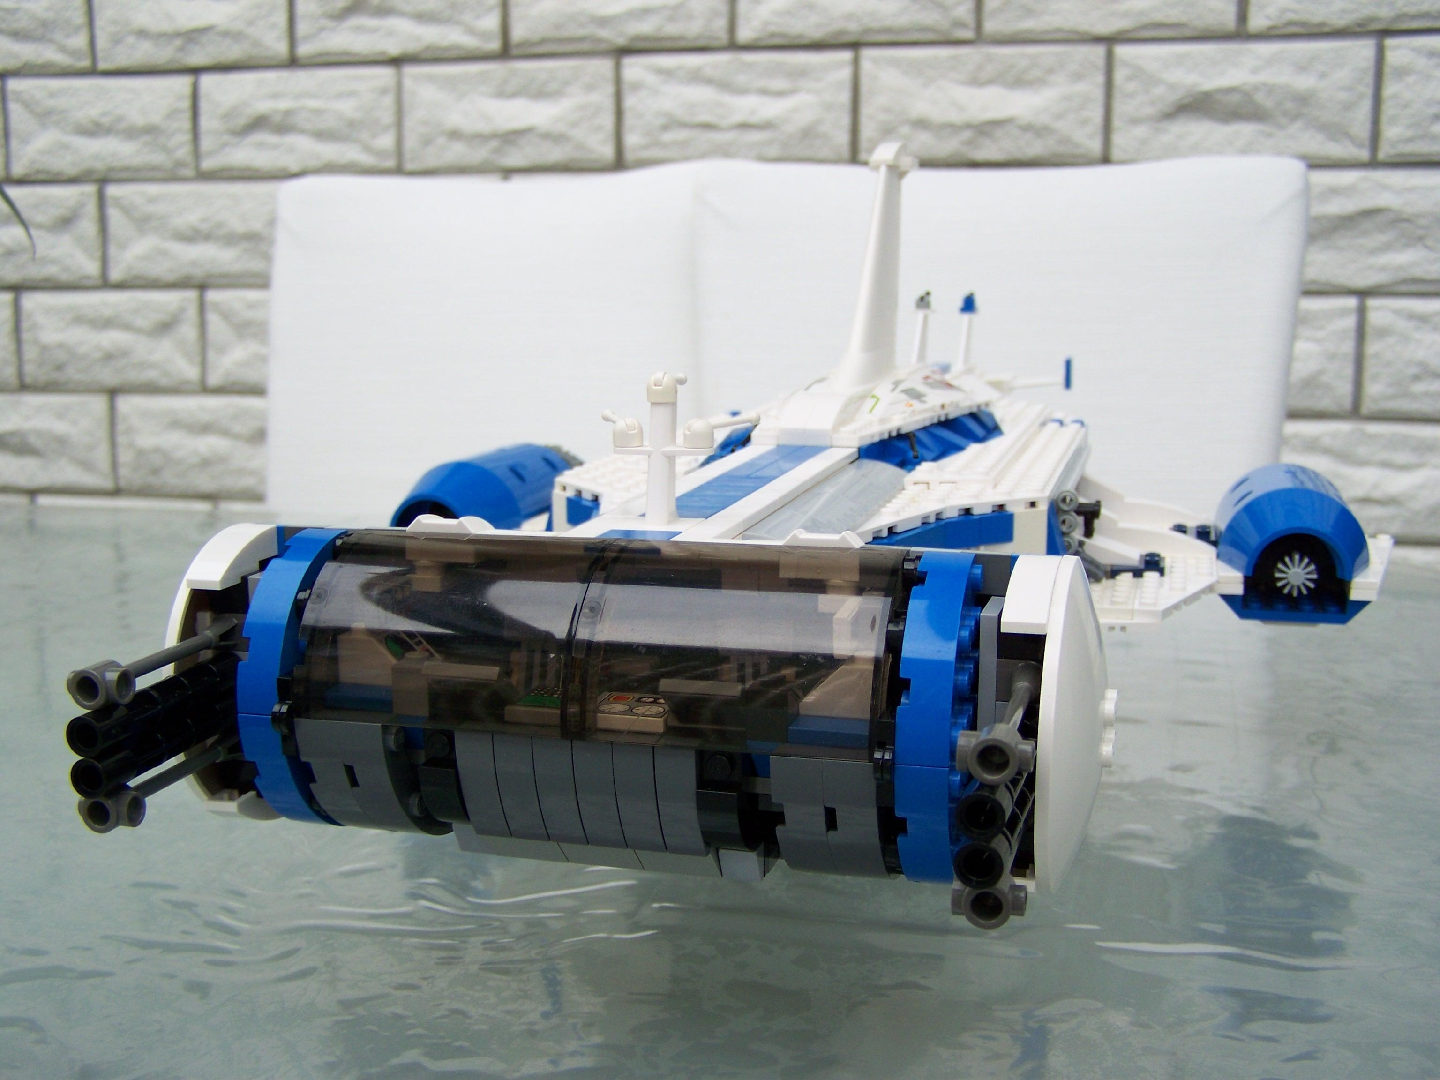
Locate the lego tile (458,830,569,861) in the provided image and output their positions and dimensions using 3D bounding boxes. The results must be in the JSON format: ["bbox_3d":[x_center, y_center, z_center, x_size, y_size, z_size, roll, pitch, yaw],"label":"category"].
[{"bbox_3d":[-0.042,0.060,0.316,0.024,0.008,0.004,2,54,16],"label":"lego tile"}]

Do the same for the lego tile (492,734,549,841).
[{"bbox_3d":[-0.038,0.048,0.308,0.008,0.024,0.010,2,11,16],"label":"lego tile"}]

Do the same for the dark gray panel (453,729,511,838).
[{"bbox_3d":[-0.045,0.047,0.304,0.008,0.024,0.010,2,11,16],"label":"dark gray panel"}]

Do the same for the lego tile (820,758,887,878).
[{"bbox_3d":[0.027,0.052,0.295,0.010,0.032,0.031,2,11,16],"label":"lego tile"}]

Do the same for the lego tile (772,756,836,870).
[{"bbox_3d":[0.018,0.051,0.297,0.010,0.032,0.031,2,11,16],"label":"lego tile"}]

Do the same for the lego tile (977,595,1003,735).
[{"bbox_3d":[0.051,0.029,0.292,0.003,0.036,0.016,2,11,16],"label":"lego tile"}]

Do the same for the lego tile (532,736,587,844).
[{"bbox_3d":[-0.030,0.048,0.306,0.008,0.024,0.010,2,11,16],"label":"lego tile"}]

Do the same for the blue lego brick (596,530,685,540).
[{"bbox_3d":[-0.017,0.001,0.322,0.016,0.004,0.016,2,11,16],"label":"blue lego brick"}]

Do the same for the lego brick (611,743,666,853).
[{"bbox_3d":[-0.015,0.049,0.301,0.008,0.024,0.010,2,11,16],"label":"lego brick"}]

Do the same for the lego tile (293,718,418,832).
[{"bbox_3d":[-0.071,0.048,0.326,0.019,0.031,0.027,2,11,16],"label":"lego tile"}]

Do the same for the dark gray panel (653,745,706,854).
[{"bbox_3d":[-0.007,0.049,0.299,0.008,0.024,0.010,2,11,16],"label":"dark gray panel"}]

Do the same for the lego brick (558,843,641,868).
[{"bbox_3d":[-0.023,0.060,0.310,0.016,0.008,0.004,2,54,16],"label":"lego brick"}]

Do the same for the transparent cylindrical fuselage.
[{"bbox_3d":[-0.024,0.018,0.304,0.115,0.032,0.033,2,11,16],"label":"transparent cylindrical fuselage"}]

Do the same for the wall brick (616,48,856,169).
[{"bbox_3d":[0.015,-0.247,0.912,0.132,0.063,0.045,2,10,13],"label":"wall brick"}]

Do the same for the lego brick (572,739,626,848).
[{"bbox_3d":[-0.023,0.049,0.303,0.008,0.024,0.010,2,11,16],"label":"lego brick"}]

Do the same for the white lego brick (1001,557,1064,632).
[{"bbox_3d":[0.057,0.010,0.289,0.008,0.010,0.024,2,11,16],"label":"white lego brick"}]

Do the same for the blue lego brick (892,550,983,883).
[{"bbox_3d":[0.040,0.037,0.294,0.011,0.064,0.032,2,11,16],"label":"blue lego brick"}]

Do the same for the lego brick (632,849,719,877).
[{"bbox_3d":[-0.008,0.061,0.306,0.016,0.008,0.004,2,54,16],"label":"lego brick"}]

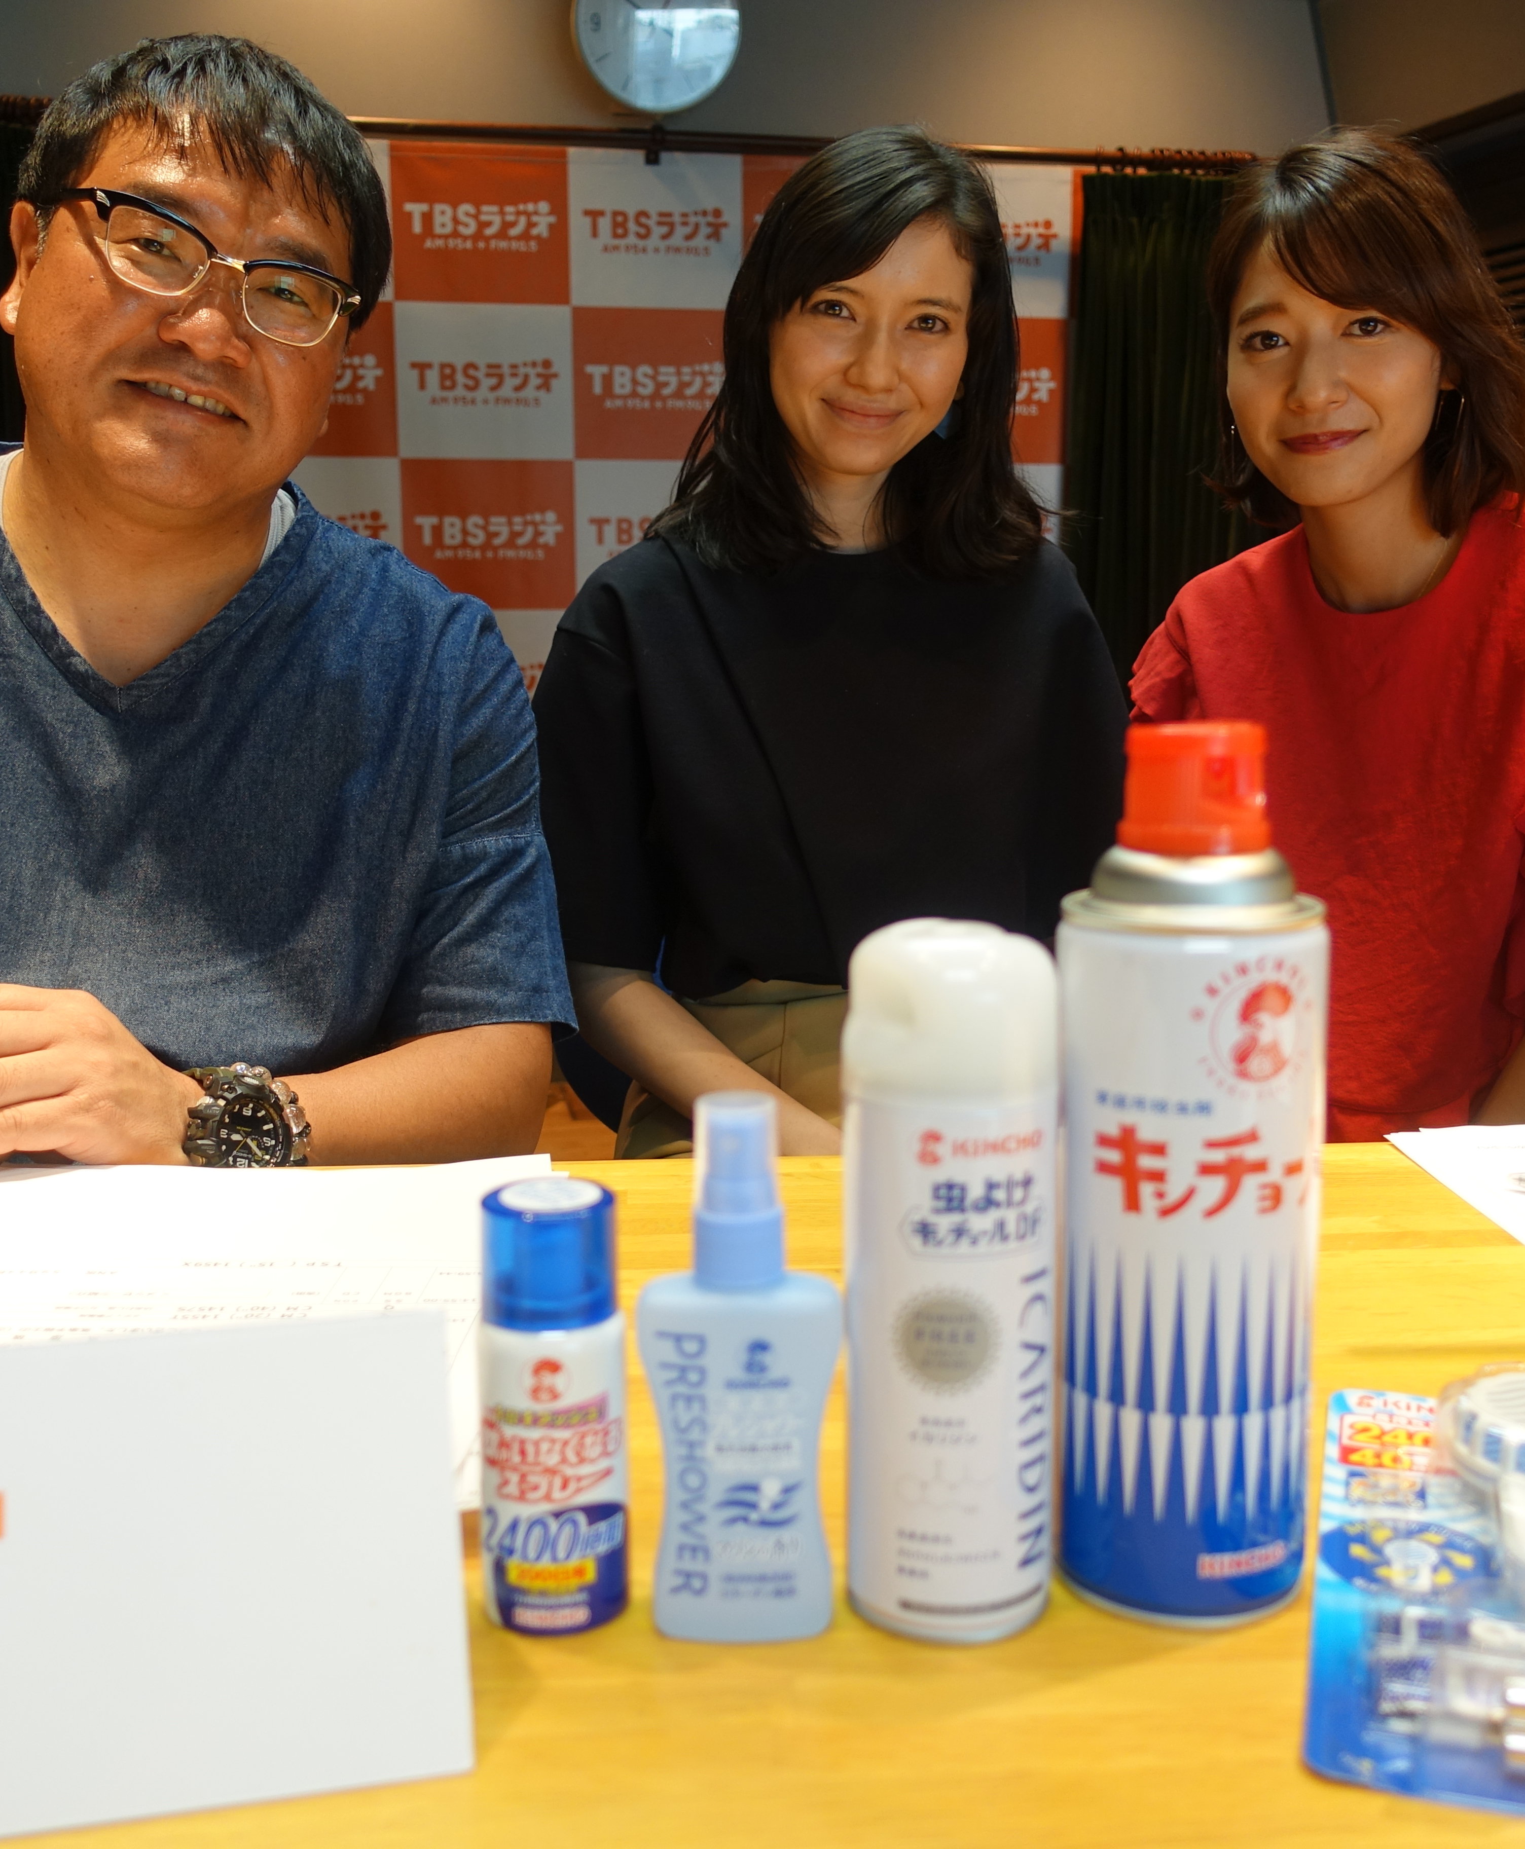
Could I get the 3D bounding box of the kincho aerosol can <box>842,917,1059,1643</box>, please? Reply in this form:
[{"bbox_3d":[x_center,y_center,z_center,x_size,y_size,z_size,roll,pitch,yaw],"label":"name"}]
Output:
[{"bbox_3d":[0.049,0.090,0.482,0.053,0.178,0.053,-1,8,0],"label":"kincho aerosol can"}]

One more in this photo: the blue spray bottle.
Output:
[{"bbox_3d":[-0.006,0.112,0.476,0.052,0.137,0.031,0,8,4],"label":"blue spray bottle"}]

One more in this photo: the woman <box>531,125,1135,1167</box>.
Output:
[{"bbox_3d":[0.046,0.147,1.232,0.460,1.300,0.750,-1,8,0],"label":"woman"}]

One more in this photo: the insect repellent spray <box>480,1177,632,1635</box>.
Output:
[{"bbox_3d":[-0.055,0.124,0.485,0.036,0.111,0.036,-1,8,-2],"label":"insect repellent spray"}]

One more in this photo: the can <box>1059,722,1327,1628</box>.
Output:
[{"bbox_3d":[0.113,0.062,0.490,0.066,0.229,0.066,-1,8,0],"label":"can"}]

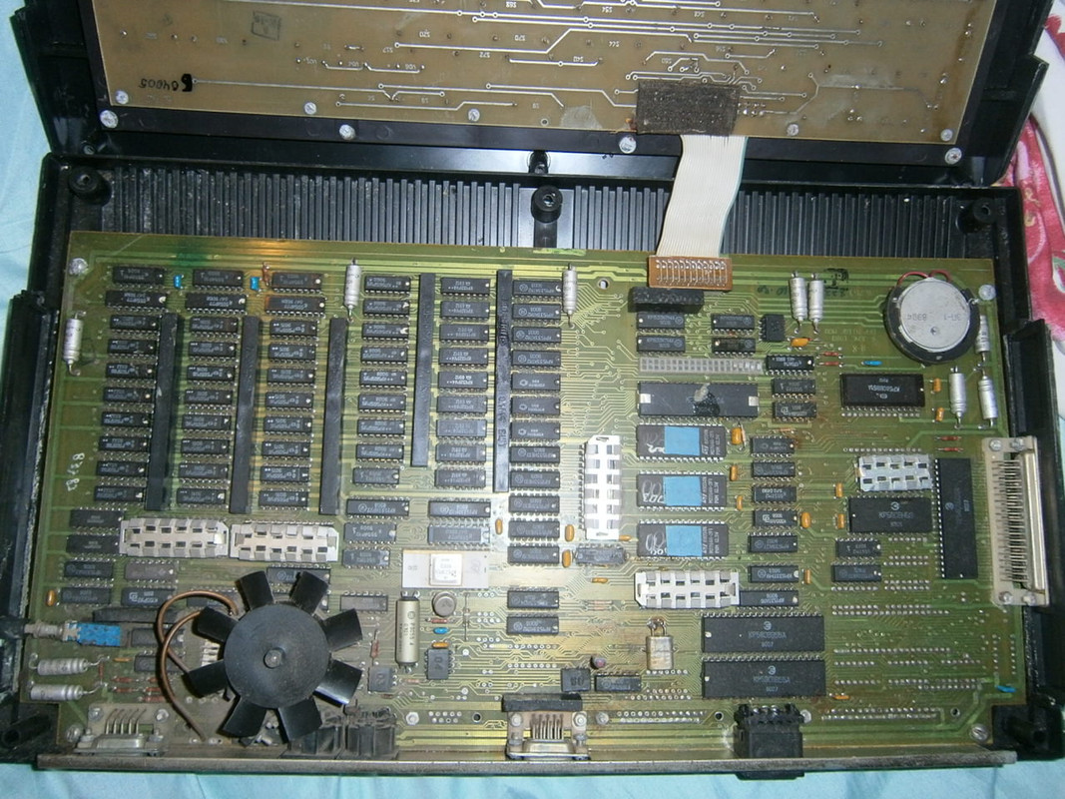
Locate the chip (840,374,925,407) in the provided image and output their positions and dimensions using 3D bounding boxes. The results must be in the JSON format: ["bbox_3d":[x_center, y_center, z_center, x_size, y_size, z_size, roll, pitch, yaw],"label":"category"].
[{"bbox_3d":[0.149,-0.004,0.341,0.036,0.005,0.014,1,82,-3],"label":"chip"}]

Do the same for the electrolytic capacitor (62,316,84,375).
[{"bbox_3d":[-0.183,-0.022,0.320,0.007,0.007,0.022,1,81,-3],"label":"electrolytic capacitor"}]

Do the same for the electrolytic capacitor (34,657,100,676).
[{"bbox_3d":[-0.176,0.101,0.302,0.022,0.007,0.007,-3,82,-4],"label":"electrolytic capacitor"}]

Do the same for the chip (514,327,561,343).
[{"bbox_3d":[0.002,-0.027,0.334,0.020,0.004,0.007,1,83,-3],"label":"chip"}]

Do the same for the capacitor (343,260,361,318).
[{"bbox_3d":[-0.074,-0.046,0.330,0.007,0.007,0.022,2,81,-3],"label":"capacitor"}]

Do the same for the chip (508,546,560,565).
[{"bbox_3d":[0.001,0.062,0.320,0.021,0.004,0.007,1,81,-3],"label":"chip"}]

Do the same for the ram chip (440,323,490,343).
[{"bbox_3d":[-0.028,-0.028,0.335,0.020,0.004,0.008,1,82,-3],"label":"ram chip"}]

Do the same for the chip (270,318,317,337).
[{"bbox_3d":[-0.098,-0.029,0.330,0.019,0.004,0.007,1,81,-3],"label":"chip"}]

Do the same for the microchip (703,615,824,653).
[{"bbox_3d":[0.094,0.095,0.324,0.051,0.005,0.014,1,82,-3],"label":"microchip"}]

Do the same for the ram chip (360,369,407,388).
[{"bbox_3d":[-0.061,-0.008,0.331,0.019,0.004,0.008,1,82,-3],"label":"ram chip"}]

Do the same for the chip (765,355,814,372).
[{"bbox_3d":[0.109,-0.015,0.341,0.020,0.004,0.008,1,82,-3],"label":"chip"}]

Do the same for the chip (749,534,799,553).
[{"bbox_3d":[0.099,0.060,0.330,0.020,0.004,0.008,1,82,-3],"label":"chip"}]

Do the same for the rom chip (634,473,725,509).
[{"bbox_3d":[0.061,0.037,0.328,0.037,0.005,0.015,1,83,-3],"label":"rom chip"}]

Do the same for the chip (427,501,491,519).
[{"bbox_3d":[-0.030,0.044,0.323,0.025,0.004,0.007,1,83,-3],"label":"chip"}]

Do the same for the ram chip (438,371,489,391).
[{"bbox_3d":[-0.028,-0.007,0.329,0.020,0.004,0.007,1,81,-3],"label":"ram chip"}]

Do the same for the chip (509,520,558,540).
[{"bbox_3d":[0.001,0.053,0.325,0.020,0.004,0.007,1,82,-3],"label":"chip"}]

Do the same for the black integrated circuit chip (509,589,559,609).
[{"bbox_3d":[0.000,0.079,0.317,0.021,0.004,0.007,1,81,-3],"label":"black integrated circuit chip"}]

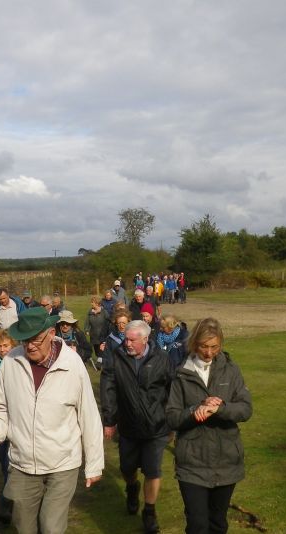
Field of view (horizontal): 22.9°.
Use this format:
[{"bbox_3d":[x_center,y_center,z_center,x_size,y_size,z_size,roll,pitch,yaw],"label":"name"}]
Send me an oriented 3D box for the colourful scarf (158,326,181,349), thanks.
[{"bbox_3d":[0.290,0.790,7.800,0.270,0.250,0.240,0,0,11],"label":"colourful scarf"}]

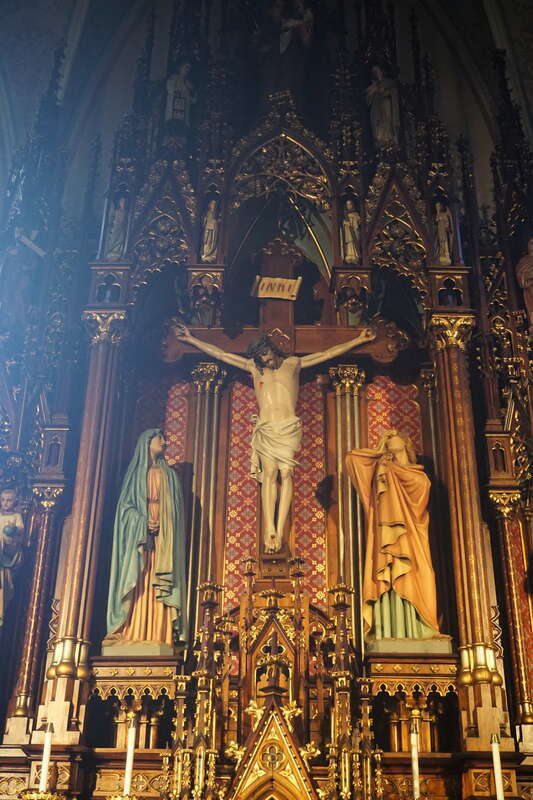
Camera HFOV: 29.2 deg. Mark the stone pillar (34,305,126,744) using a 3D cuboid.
[{"bbox_3d":[-1.349,0.777,7.615,0.350,3.380,0.320,1,-30,0],"label":"stone pillar"}]

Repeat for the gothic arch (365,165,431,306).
[{"bbox_3d":[1.127,-1.455,8.922,0.520,1.450,0.250,1,-30,0],"label":"gothic arch"}]

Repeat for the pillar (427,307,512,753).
[{"bbox_3d":[1.490,0.828,7.613,0.350,3.380,0.320,1,-30,0],"label":"pillar"}]

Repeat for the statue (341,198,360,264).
[{"bbox_3d":[0.690,-1.378,8.391,0.175,0.716,0.160,1,-29,0],"label":"statue"}]

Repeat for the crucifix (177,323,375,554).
[{"bbox_3d":[0.075,0.257,7.755,1.580,1.850,0.380,1,-30,0],"label":"crucifix"}]

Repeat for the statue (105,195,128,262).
[{"bbox_3d":[-1.232,-1.403,8.390,0.190,0.737,0.165,5,-30,-7],"label":"statue"}]

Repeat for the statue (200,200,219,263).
[{"bbox_3d":[-0.468,-1.381,8.383,0.165,0.704,0.160,3,-30,-4],"label":"statue"}]

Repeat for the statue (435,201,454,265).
[{"bbox_3d":[1.546,-1.463,8.896,0.160,0.740,0.150,1,-30,0],"label":"statue"}]

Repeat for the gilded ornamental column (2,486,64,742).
[{"bbox_3d":[-1.542,1.418,6.883,0.205,1.769,0.205,1,-29,0],"label":"gilded ornamental column"}]

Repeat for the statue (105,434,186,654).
[{"bbox_3d":[-0.871,1.003,7.490,0.520,1.660,0.420,11,-31,-17],"label":"statue"}]

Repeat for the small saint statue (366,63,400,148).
[{"bbox_3d":[1.116,-2.797,9.749,0.320,1.141,0.280,-5,-30,10],"label":"small saint statue"}]

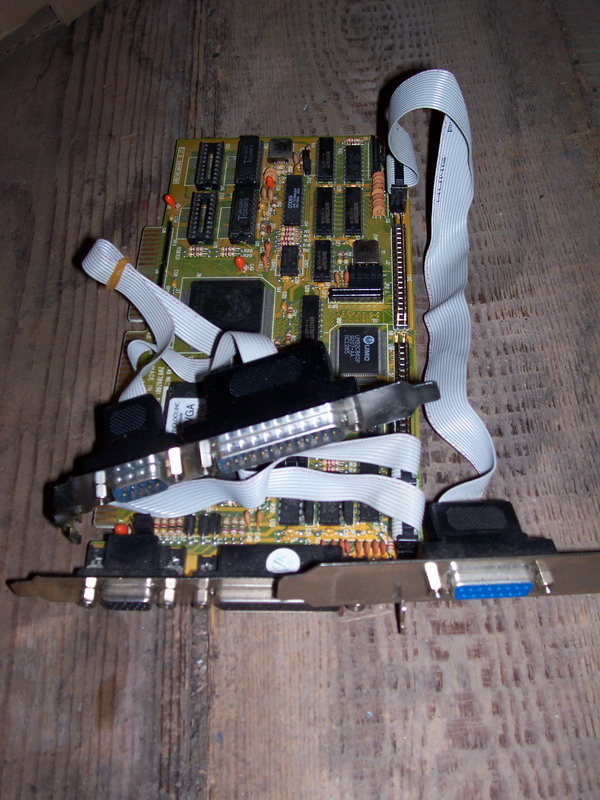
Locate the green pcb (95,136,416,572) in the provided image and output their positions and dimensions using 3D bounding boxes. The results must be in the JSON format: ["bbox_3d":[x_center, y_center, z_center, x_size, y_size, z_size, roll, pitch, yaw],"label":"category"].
[{"bbox_3d":[-0.012,-0.031,0.358,0.107,0.014,0.205,0,56,4],"label":"green pcb"}]

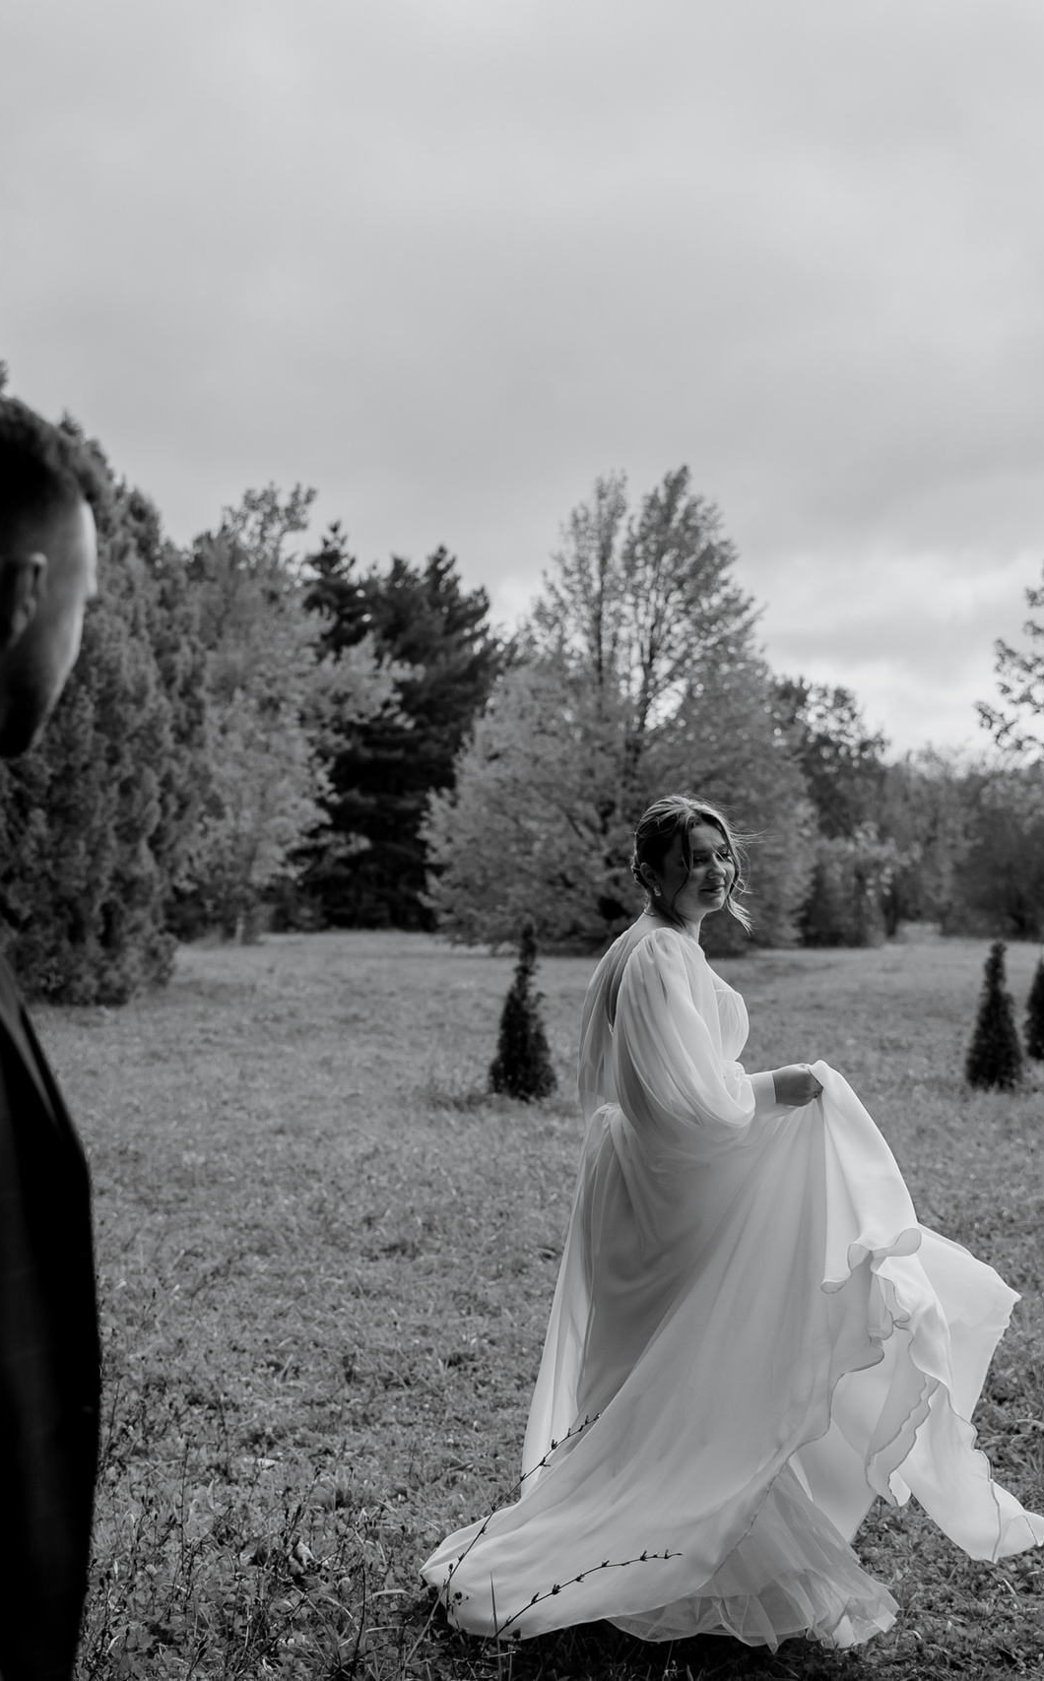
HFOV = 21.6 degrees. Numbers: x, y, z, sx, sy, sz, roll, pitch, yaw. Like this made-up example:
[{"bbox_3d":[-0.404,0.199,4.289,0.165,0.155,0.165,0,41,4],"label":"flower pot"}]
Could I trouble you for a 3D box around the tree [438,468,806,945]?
[{"bbox_3d":[2.285,-2.998,64.000,9.139,11.392,9.139,0,-1,0],"label":"tree"}]

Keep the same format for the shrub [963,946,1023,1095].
[{"bbox_3d":[3.610,1.348,20.900,0.452,1.145,0.452,0,-1,0],"label":"shrub"}]

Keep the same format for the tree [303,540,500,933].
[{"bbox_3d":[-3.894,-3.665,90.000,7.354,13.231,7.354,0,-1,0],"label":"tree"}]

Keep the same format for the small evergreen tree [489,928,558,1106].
[{"bbox_3d":[0.007,1.260,20.100,0.522,1.318,0.522,0,-1,0],"label":"small evergreen tree"}]

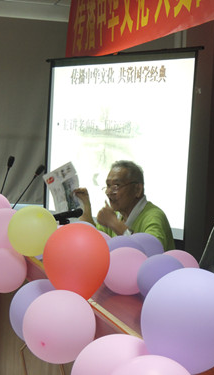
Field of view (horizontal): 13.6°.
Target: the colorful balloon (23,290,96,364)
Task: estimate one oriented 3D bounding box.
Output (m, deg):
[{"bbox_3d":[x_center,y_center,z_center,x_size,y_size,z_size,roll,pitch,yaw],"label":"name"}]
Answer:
[{"bbox_3d":[-0.137,0.406,2.600,0.212,0.220,0.212,2,2,-13],"label":"colorful balloon"}]

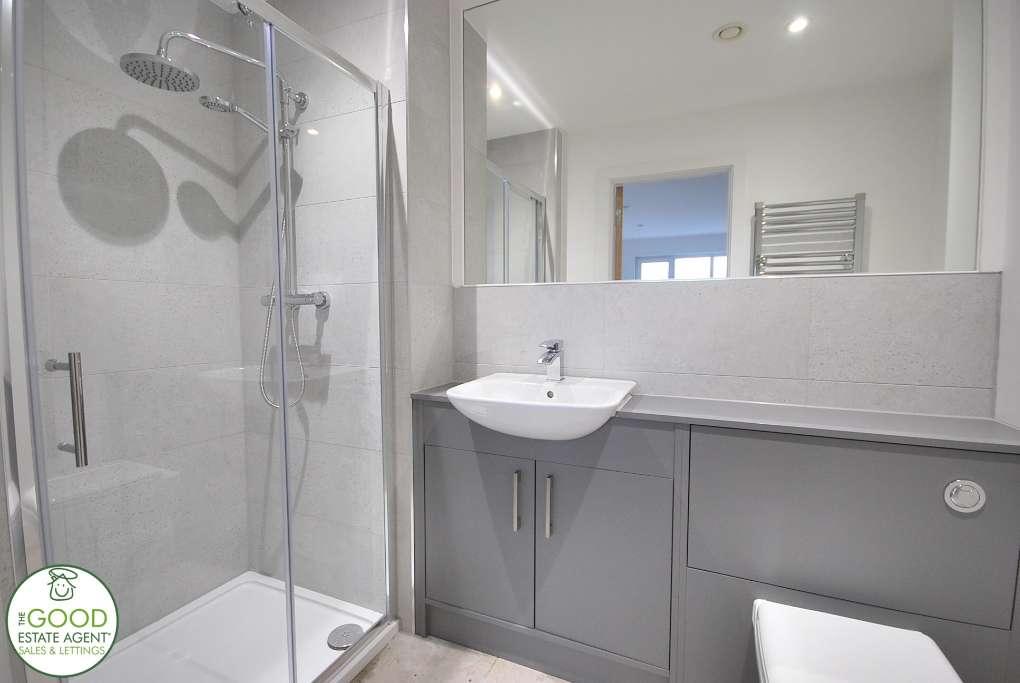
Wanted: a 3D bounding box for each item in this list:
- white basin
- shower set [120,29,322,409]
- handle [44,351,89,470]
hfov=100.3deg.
[{"bbox_3d":[0.099,0.221,1.298,0.505,0.157,0.455,1,4,22],"label":"white basin"},{"bbox_3d":[-0.893,-0.346,1.390,0.425,1.220,0.475,1,4,22],"label":"shower set"},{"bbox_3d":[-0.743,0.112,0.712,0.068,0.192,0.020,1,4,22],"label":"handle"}]

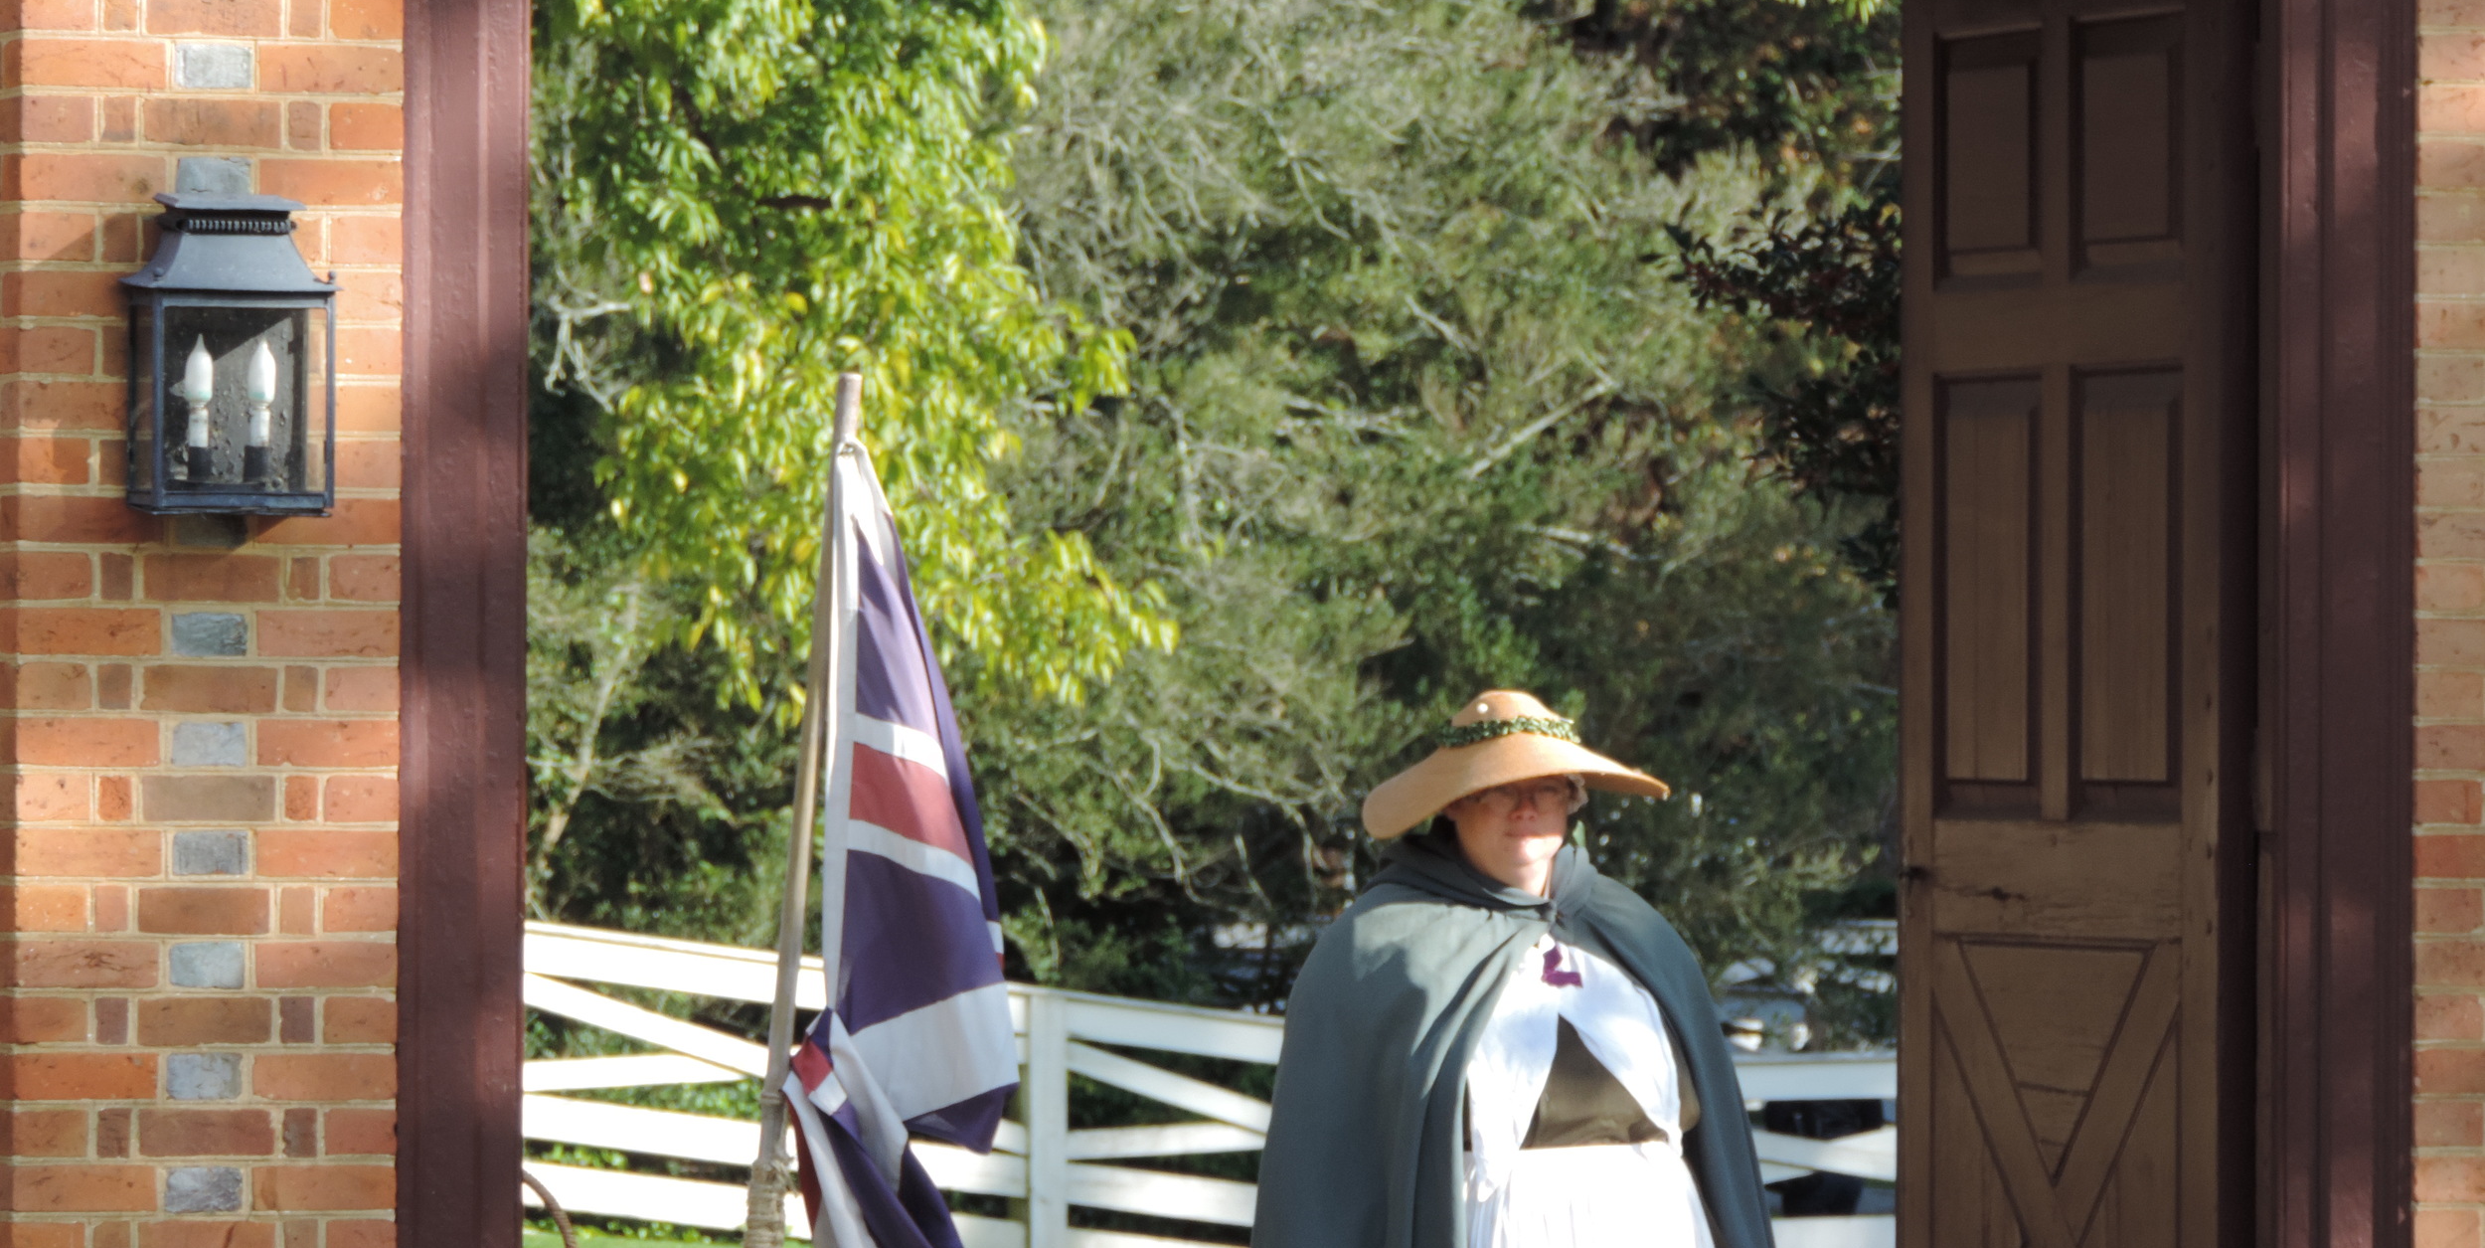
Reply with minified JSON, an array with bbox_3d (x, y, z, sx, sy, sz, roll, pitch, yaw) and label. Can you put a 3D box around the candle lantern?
[{"bbox_3d":[-1.392,-0.370,22.250,0.277,0.442,0.145,0,-1,-20],"label":"candle lantern"}]

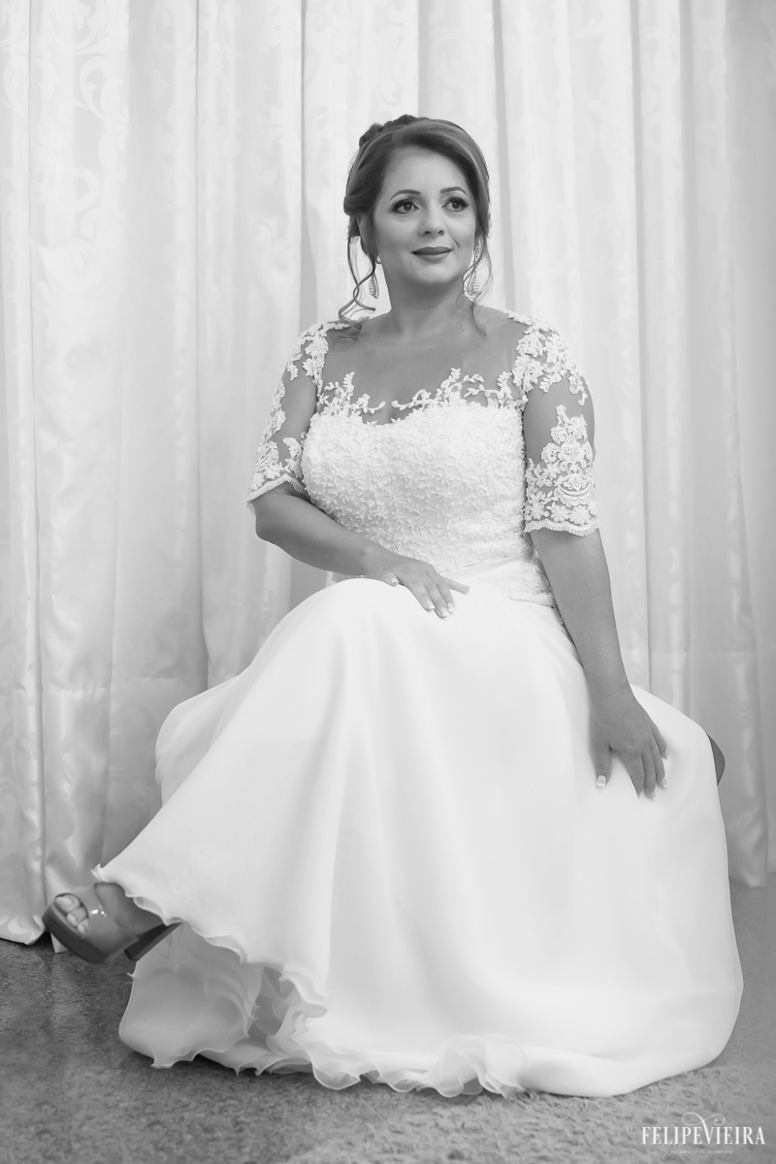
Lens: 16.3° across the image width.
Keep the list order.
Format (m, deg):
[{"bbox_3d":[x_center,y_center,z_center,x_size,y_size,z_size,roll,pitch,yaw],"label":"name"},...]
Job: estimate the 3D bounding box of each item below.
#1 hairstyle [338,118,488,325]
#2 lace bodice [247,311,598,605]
[{"bbox_3d":[0.039,-0.478,3.600,0.195,0.275,0.235,-3,3,-18],"label":"hairstyle"},{"bbox_3d":[0.047,-0.162,3.580,0.450,0.400,0.300,-1,4,20],"label":"lace bodice"}]

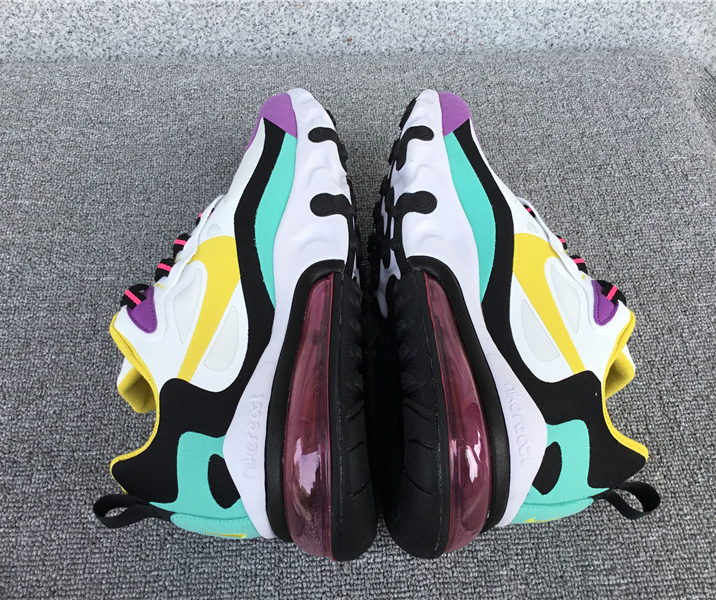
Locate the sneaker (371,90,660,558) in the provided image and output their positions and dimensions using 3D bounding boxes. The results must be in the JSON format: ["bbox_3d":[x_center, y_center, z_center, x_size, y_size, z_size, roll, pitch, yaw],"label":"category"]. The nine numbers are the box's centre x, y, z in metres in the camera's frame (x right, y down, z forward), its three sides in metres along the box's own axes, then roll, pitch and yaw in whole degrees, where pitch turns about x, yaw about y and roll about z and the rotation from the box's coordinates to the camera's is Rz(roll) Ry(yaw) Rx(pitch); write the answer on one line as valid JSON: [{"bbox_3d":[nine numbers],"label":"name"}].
[{"bbox_3d":[0.083,-0.006,0.406,0.138,0.107,0.288,4,61,-8],"label":"sneaker"}]

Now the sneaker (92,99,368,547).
[{"bbox_3d":[-0.069,-0.004,0.405,0.138,0.107,0.288,-6,61,7],"label":"sneaker"}]

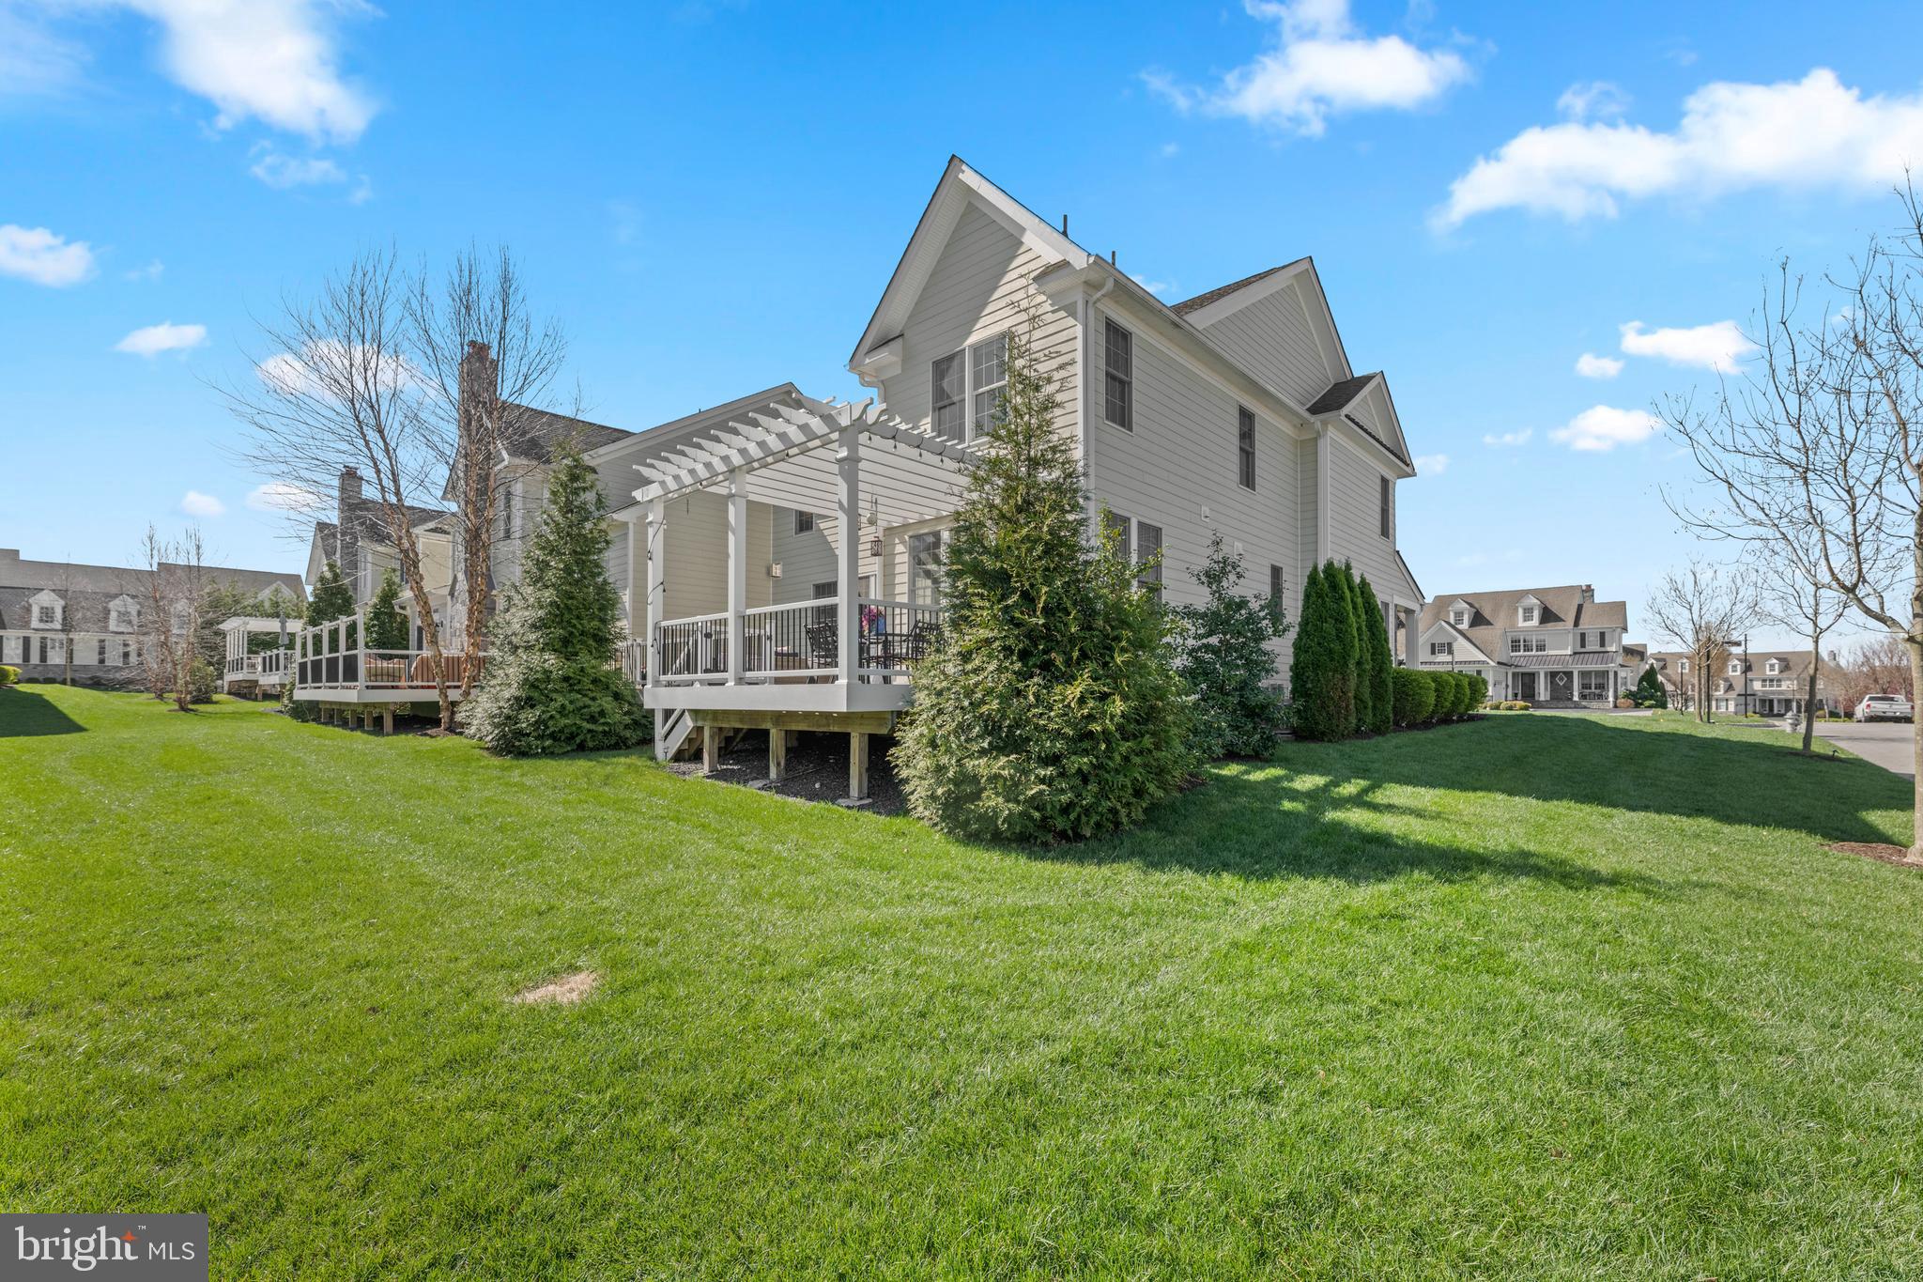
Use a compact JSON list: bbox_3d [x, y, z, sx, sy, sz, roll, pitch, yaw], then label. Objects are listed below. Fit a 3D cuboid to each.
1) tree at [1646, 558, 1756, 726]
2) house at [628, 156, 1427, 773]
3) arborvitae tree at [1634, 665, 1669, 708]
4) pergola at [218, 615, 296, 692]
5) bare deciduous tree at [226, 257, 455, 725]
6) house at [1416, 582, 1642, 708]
[{"bbox_3d":[35.426,0.072,35.800,4.300,7.700,4.300,-2,-3,44],"label":"tree"},{"bbox_3d":[3.400,-3.100,18.200,9.800,11.200,20.300,-2,-3,44],"label":"house"},{"bbox_3d":[55.395,3.678,60.000,2.100,3.500,2.100,-2,-3,44],"label":"arborvitae tree"},{"bbox_3d":[-37.473,0.692,40.500,4.800,3.800,3.600,-2,-3,44],"label":"pergola"},{"bbox_3d":[-15.084,-3.731,18.200,4.700,11.500,4.600,-2,-3,44],"label":"bare deciduous tree"},{"bbox_3d":[52.057,0.638,70.500,16.500,10.800,13.500,-2,-3,44],"label":"house"}]

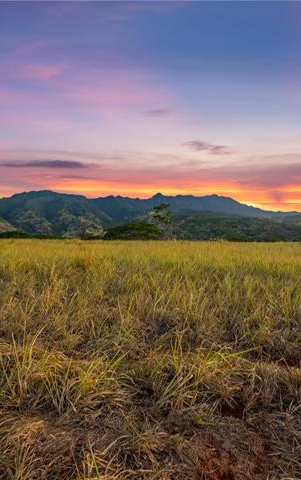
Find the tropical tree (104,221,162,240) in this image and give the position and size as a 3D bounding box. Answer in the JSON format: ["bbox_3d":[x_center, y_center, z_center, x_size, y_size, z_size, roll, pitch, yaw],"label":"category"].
[{"bbox_3d":[-4.030,-2.070,68.000,13.030,4.830,11.000,0,0,0],"label":"tropical tree"}]

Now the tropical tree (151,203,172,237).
[{"bbox_3d":[2.740,-4.020,66.000,4.940,8.490,4.600,0,0,0],"label":"tropical tree"}]

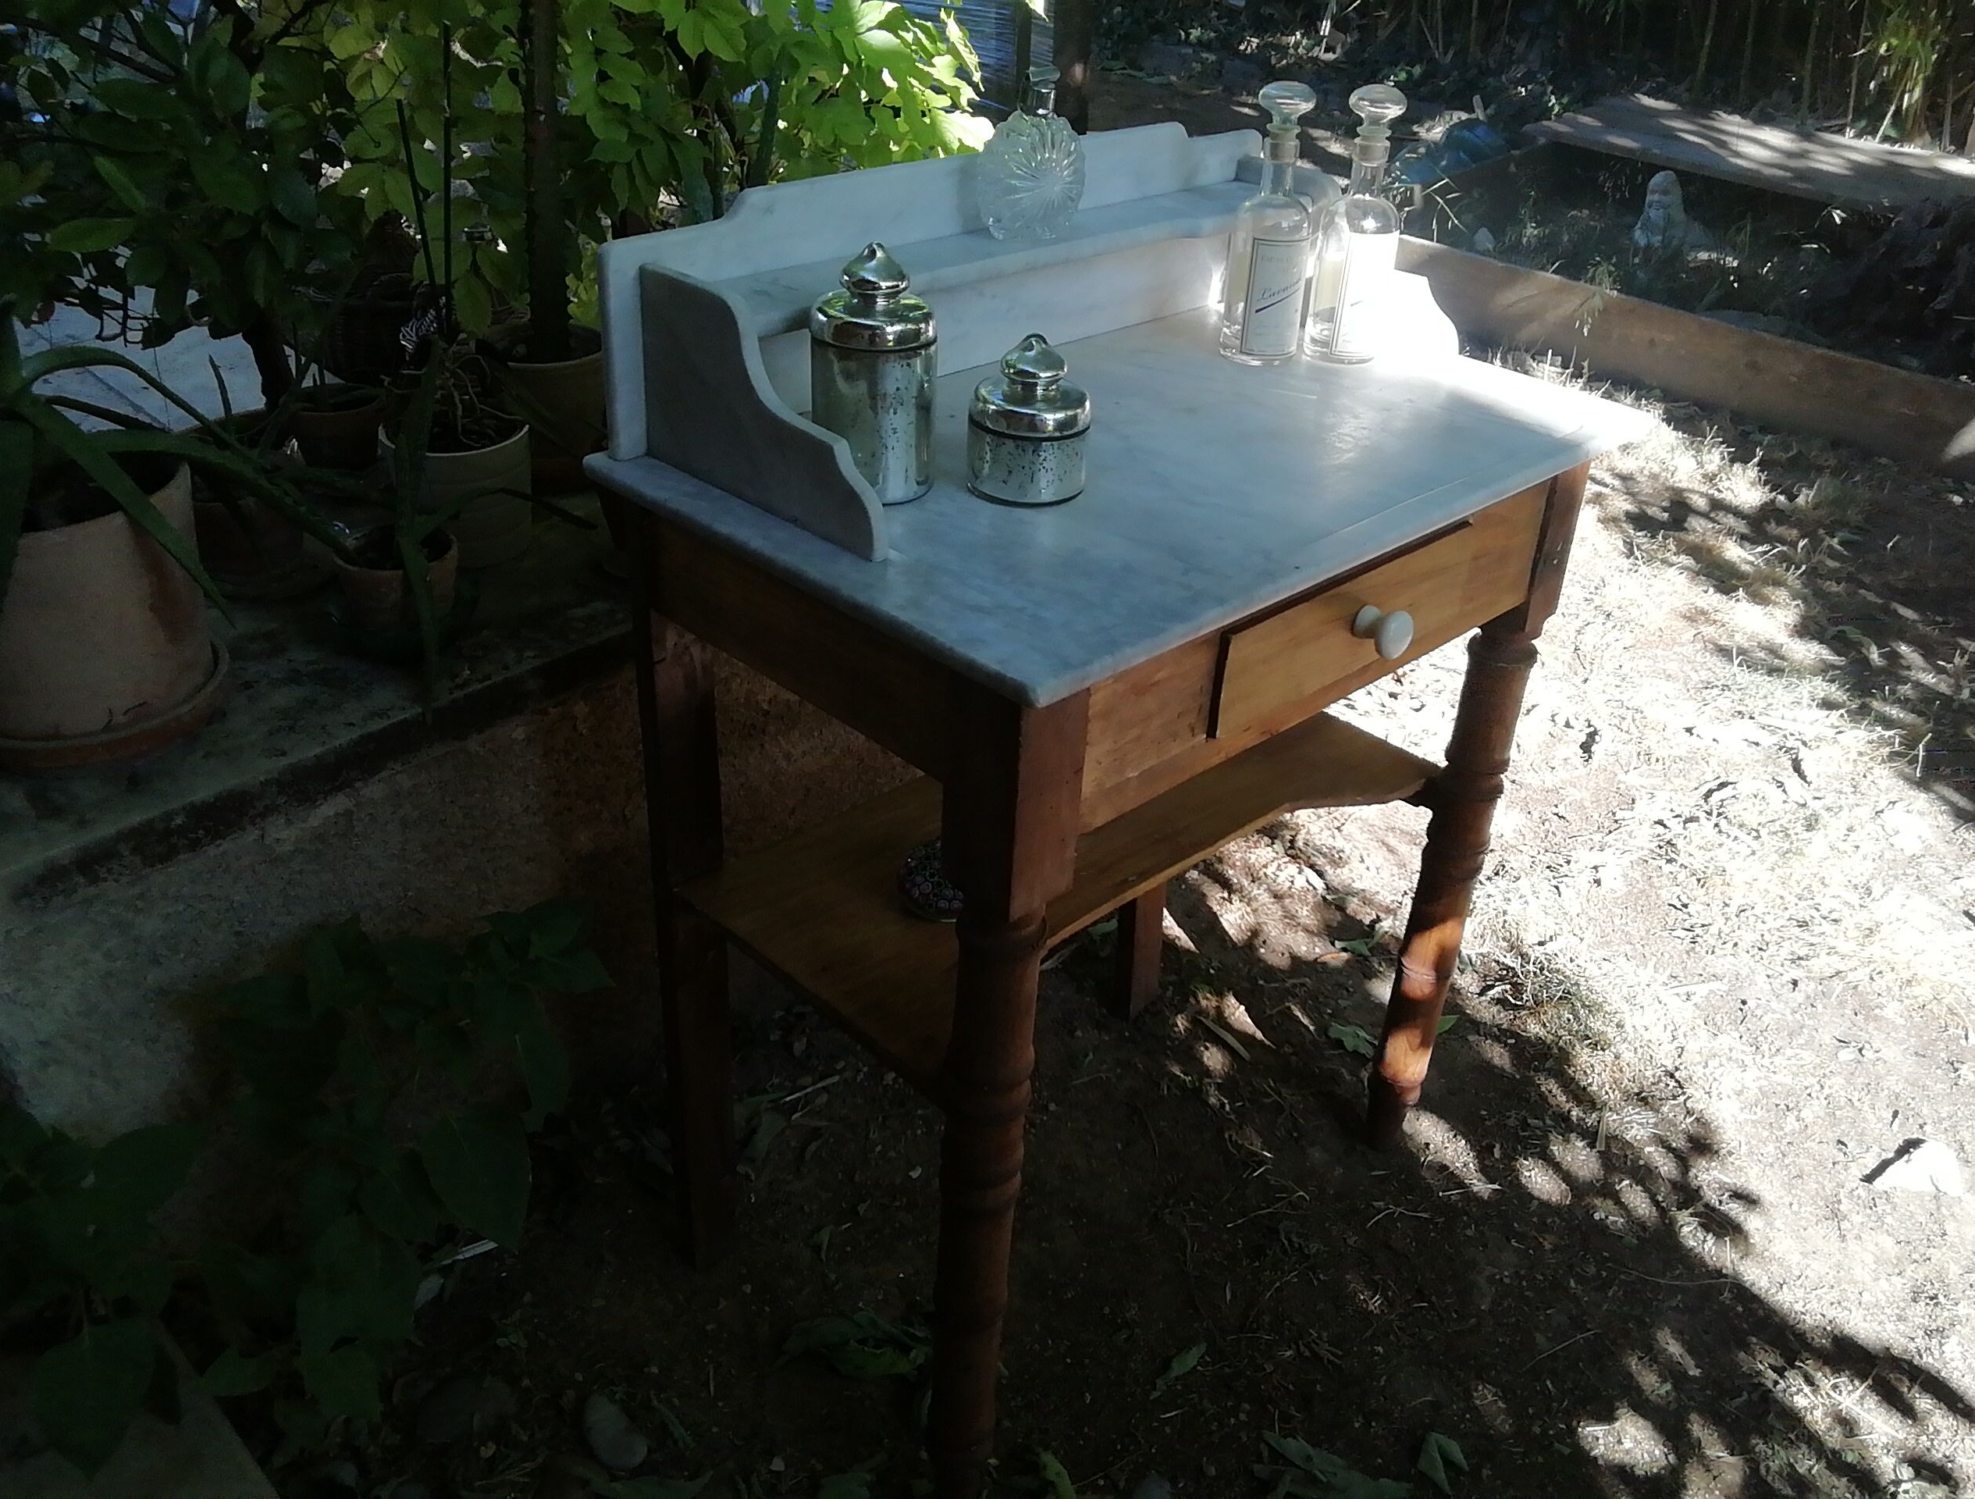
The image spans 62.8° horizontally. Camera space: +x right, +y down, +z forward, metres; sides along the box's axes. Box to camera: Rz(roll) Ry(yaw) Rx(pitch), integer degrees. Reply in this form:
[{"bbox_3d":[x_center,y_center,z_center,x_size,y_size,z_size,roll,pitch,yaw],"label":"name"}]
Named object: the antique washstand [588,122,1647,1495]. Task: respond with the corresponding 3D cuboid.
[{"bbox_3d":[0.114,0.043,1.397,0.720,1.000,0.441,-25,42,-38],"label":"antique washstand"}]

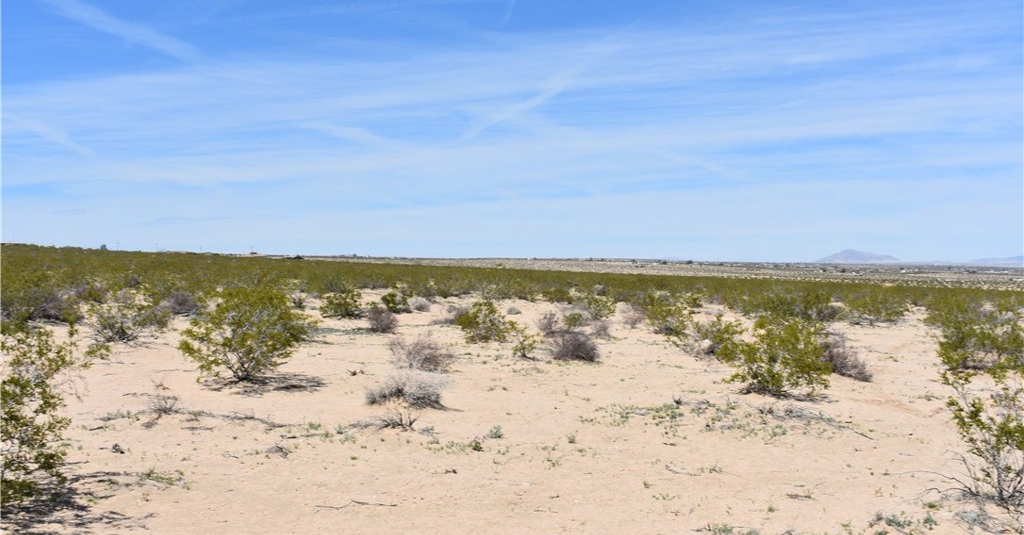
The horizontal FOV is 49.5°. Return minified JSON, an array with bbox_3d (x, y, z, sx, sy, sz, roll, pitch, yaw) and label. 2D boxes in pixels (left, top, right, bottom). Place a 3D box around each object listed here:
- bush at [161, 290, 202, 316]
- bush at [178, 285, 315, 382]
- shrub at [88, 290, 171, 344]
[{"bbox_3d":[-9.306,1.007,31.244,1.183,0.662,1.005,0,0,0],"label":"bush"},{"bbox_3d":[-3.568,0.863,14.957,1.820,1.241,1.638,0,0,0],"label":"bush"},{"bbox_3d":[-7.071,0.923,20.481,1.495,0.923,1.346,1,0,0],"label":"shrub"}]

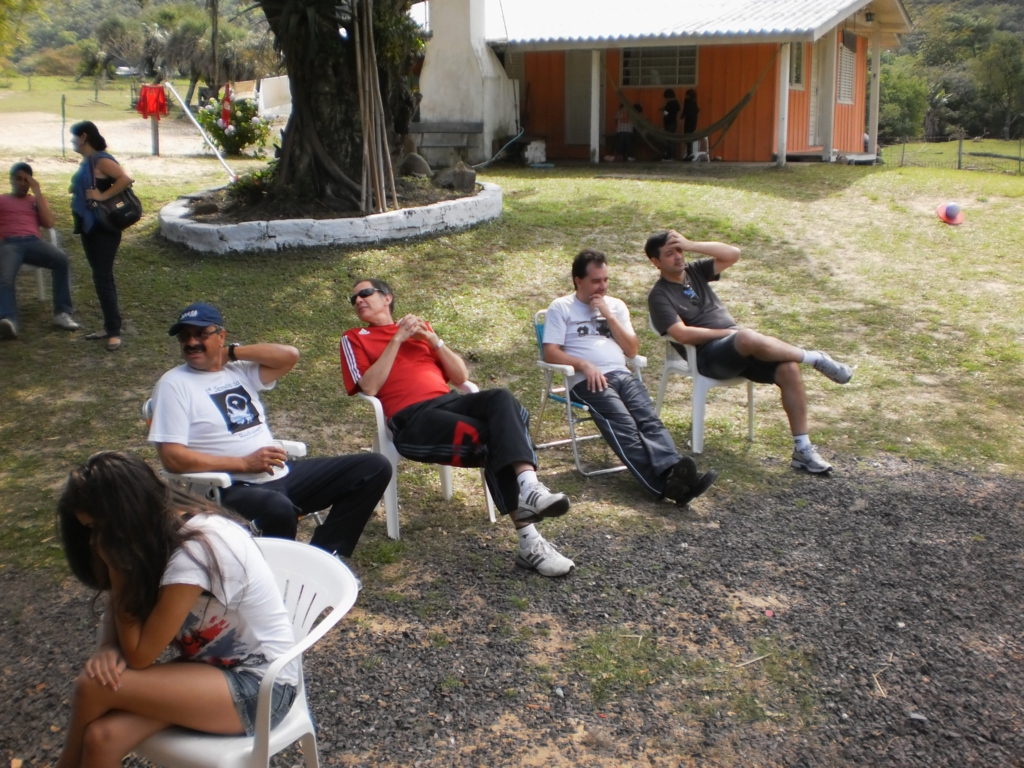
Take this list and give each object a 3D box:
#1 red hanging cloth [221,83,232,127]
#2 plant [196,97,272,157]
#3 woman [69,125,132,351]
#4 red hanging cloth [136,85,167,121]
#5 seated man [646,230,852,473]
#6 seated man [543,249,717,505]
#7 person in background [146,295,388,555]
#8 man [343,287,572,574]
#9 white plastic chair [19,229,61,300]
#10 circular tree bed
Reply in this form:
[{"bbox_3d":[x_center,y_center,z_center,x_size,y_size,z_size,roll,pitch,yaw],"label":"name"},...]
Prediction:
[{"bbox_3d":[-5.318,-5.187,19.835,0.250,0.840,0.150,-3,14,-11],"label":"red hanging cloth"},{"bbox_3d":[-5.674,-5.265,21.773,1.600,1.300,1.500,-4,14,-15],"label":"plant"},{"bbox_3d":[-3.011,-1.111,7.810,0.460,1.630,0.500,-5,15,-21],"label":"woman"},{"bbox_3d":[-6.855,-5.368,20.306,0.640,0.720,0.180,-3,14,-11],"label":"red hanging cloth"},{"bbox_3d":[1.240,-0.227,6.040,0.650,1.220,1.150,-9,17,-33],"label":"seated man"},{"bbox_3d":[0.560,-0.069,5.585,0.600,1.170,1.200,-7,16,-27],"label":"seated man"},{"bbox_3d":[-1.000,0.241,4.425,0.980,1.140,0.740,10,17,36],"label":"person in background"},{"bbox_3d":[-0.280,0.151,4.794,0.620,1.120,1.250,-12,18,-39],"label":"man"},{"bbox_3d":[-4.147,-1.015,8.967,0.580,0.810,0.580,-6,15,-24],"label":"white plastic chair"},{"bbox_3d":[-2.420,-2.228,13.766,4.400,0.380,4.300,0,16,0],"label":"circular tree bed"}]

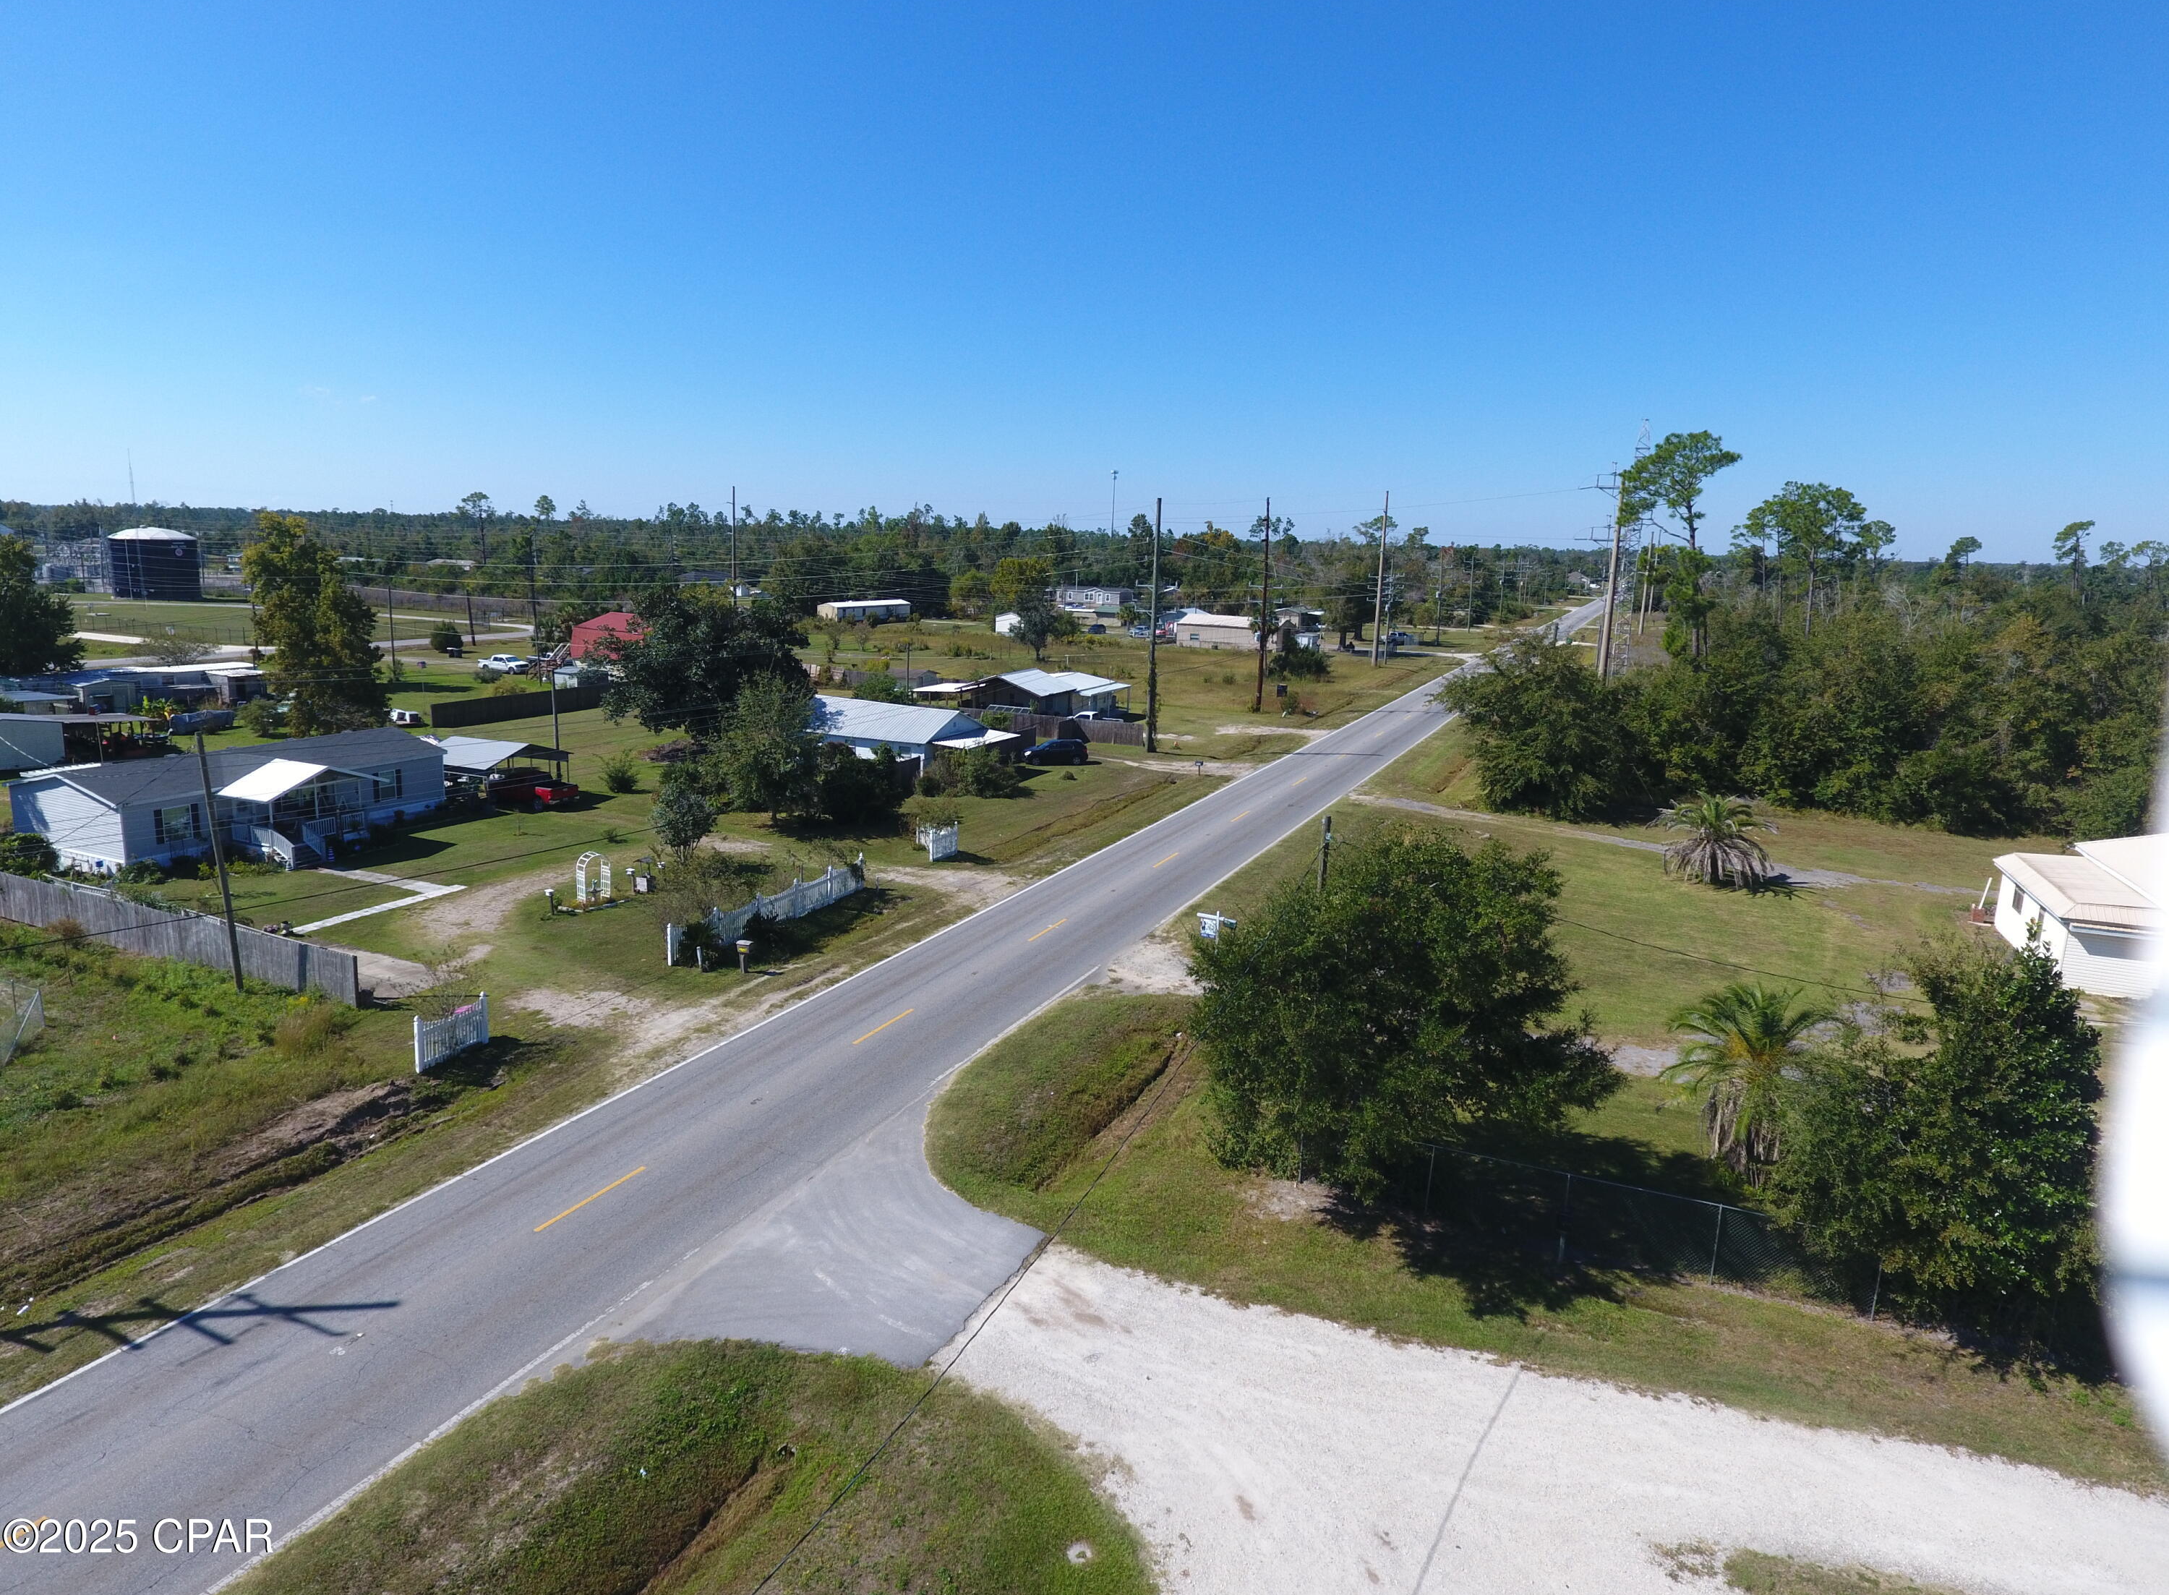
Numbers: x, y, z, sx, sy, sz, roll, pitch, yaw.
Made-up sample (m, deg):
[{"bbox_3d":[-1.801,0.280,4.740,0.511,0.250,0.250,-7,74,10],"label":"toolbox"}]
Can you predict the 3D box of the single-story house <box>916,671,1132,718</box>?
[{"bbox_3d":[-5.496,-9.450,111.835,14.400,4.100,15.400,7,13,24],"label":"single-story house"}]

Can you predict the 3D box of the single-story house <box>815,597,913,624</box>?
[{"bbox_3d":[-39.726,-33.723,227.094,5.000,4.000,22.500,7,13,24],"label":"single-story house"}]

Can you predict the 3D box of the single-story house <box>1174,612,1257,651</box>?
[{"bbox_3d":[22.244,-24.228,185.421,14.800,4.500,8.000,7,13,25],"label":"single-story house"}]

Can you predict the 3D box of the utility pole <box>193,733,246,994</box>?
[{"bbox_3d":[-27.816,2.222,40.278,0.270,8.591,0.270,-9,15,-34],"label":"utility pole"}]

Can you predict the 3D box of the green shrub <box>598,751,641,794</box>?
[{"bbox_3d":[-28.265,-1.637,76.167,2.450,2.400,2.400,-3,13,-20],"label":"green shrub"}]

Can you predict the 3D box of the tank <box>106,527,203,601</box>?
[{"bbox_3d":[-177.488,-44.795,239.278,13.600,13.000,13.600,-7,15,-36],"label":"tank"}]

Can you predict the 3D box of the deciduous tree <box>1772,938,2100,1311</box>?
[{"bbox_3d":[19.256,7.085,28.277,6.000,7.200,5.500,10,15,37],"label":"deciduous tree"}]

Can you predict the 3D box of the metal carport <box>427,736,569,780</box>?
[{"bbox_3d":[-34.198,-1.743,72.684,5.800,3.120,6.200,7,13,24],"label":"metal carport"}]

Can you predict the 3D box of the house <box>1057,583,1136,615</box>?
[{"bbox_3d":[2.930,-45.769,286.901,15.800,4.300,8.200,7,13,25],"label":"house"}]

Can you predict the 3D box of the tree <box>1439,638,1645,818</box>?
[{"bbox_3d":[28.462,-4.634,78.232,11.600,10.200,10.800,6,13,20],"label":"tree"}]

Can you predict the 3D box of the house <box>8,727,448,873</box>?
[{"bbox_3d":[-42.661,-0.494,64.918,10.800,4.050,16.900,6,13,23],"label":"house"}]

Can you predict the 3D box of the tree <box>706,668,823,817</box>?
[{"bbox_3d":[-17.123,-2.600,66.595,5.900,8.100,5.800,-1,12,-14],"label":"tree"}]

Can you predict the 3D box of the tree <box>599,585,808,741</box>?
[{"bbox_3d":[-27.851,-9.705,92.121,14.600,11.700,13.500,-2,12,-17],"label":"tree"}]

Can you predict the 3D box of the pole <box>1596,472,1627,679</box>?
[{"bbox_3d":[63.367,-26.030,150.300,0.600,24.800,0.600,7,13,24],"label":"pole"}]

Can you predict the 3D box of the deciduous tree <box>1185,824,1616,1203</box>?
[{"bbox_3d":[7.416,5.225,30.002,9.600,8.600,9.300,5,12,15],"label":"deciduous tree"}]

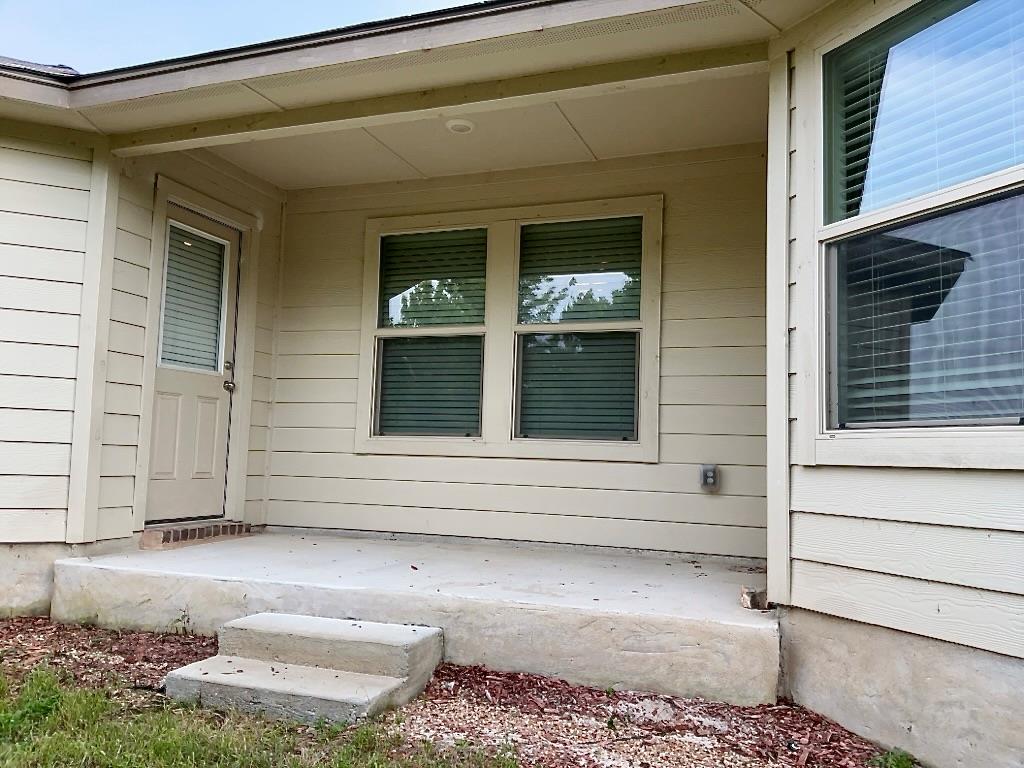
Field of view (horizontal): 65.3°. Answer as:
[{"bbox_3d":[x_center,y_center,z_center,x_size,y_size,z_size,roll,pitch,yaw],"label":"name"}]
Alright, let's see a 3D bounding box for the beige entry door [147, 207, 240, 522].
[{"bbox_3d":[-2.124,-0.122,5.277,0.050,2.015,0.800,0,-5,20],"label":"beige entry door"}]

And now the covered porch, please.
[{"bbox_3d":[-0.414,1.139,4.370,3.630,0.300,1.700,0,-5,20],"label":"covered porch"}]

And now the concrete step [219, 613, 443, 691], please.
[{"bbox_3d":[-0.785,1.141,3.435,0.915,0.175,0.303,0,-5,20],"label":"concrete step"}]

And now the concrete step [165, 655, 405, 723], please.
[{"bbox_3d":[-0.890,1.208,3.148,0.914,0.105,0.300,0,-5,20],"label":"concrete step"}]

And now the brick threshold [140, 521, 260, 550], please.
[{"bbox_3d":[-1.982,0.967,5.121,0.190,0.105,0.880,0,-5,20],"label":"brick threshold"}]

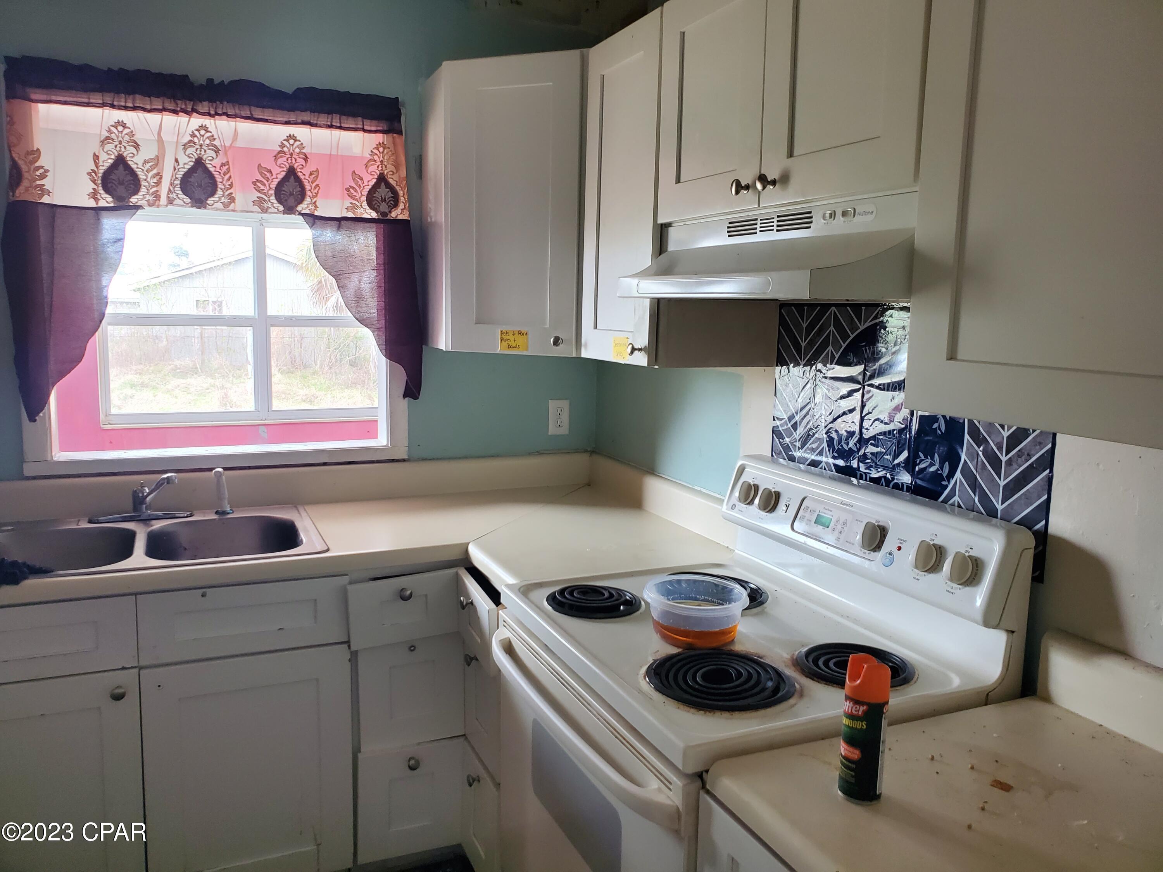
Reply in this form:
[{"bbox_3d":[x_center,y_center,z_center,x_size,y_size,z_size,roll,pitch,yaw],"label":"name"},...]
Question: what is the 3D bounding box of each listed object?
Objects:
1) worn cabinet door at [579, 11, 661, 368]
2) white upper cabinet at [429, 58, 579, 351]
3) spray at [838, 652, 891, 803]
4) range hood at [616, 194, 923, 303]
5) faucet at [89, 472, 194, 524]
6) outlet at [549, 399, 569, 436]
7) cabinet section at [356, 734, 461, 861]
[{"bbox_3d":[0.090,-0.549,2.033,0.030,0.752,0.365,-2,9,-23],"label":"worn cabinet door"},{"bbox_3d":[-0.187,-0.604,2.321,0.390,0.767,0.025,4,9,21],"label":"white upper cabinet"},{"bbox_3d":[0.357,0.368,1.102,0.053,0.176,0.053,-1,8,-18],"label":"spray"},{"bbox_3d":[0.407,-0.329,1.621,0.440,0.158,0.760,-2,9,-24],"label":"range hood"},{"bbox_3d":[-1.179,0.157,2.333,0.258,0.147,0.220,-3,9,-31],"label":"faucet"},{"bbox_3d":[-0.073,-0.062,2.958,0.071,0.116,0.010,-2,9,-24],"label":"outlet"},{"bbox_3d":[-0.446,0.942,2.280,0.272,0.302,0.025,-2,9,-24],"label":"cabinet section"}]

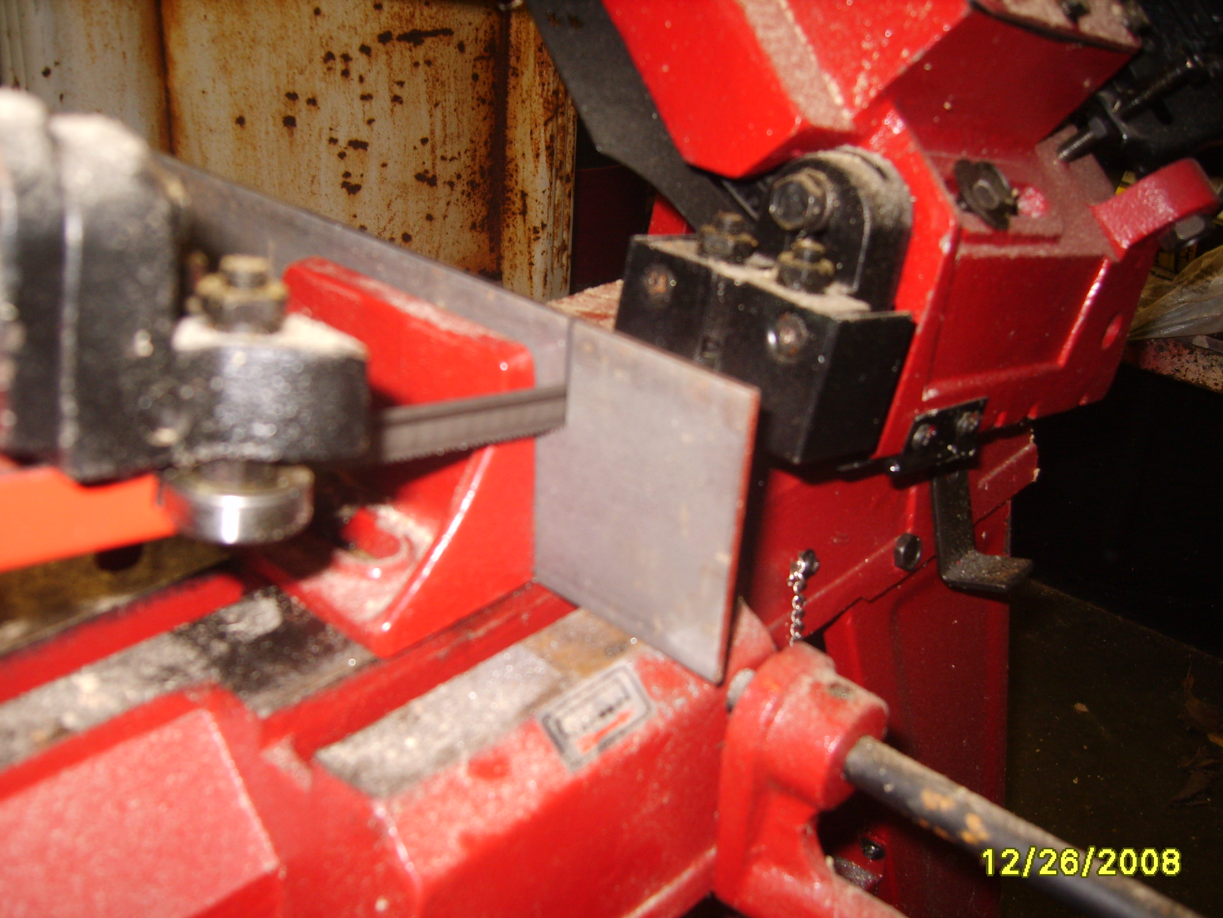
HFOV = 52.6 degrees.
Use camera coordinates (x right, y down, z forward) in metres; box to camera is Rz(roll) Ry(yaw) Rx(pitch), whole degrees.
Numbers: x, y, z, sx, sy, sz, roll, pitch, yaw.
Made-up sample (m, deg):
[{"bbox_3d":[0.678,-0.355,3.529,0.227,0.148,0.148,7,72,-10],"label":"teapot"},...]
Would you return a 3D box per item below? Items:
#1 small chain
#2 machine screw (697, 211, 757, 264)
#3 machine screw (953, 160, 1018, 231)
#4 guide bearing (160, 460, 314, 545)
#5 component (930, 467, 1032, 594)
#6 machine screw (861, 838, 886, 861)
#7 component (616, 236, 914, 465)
[{"bbox_3d":[0.056,0.041,0.364,0.007,0.032,0.007,25,35,37],"label":"small chain"},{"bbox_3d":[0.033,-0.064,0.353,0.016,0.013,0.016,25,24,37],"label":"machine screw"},{"bbox_3d":[0.105,-0.074,0.344,0.021,0.008,0.021,-12,73,-47],"label":"machine screw"},{"bbox_3d":[-0.068,0.007,0.226,0.026,0.009,0.026,25,24,37],"label":"guide bearing"},{"bbox_3d":[0.124,0.021,0.416,0.024,0.040,0.021,5,21,45],"label":"component"},{"bbox_3d":[0.093,0.138,0.438,0.009,0.009,0.005,25,35,37],"label":"machine screw"},{"bbox_3d":[0.040,-0.032,0.348,0.034,0.039,0.074,-9,29,-43],"label":"component"}]

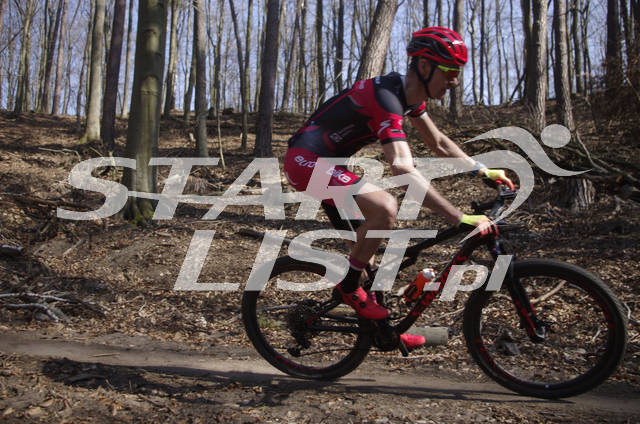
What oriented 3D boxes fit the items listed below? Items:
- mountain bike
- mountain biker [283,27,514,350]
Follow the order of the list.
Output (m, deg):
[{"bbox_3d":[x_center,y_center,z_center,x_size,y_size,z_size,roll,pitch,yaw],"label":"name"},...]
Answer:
[{"bbox_3d":[0.482,0.424,2.988,1.880,1.030,0.730,0,12,15],"label":"mountain bike"},{"bbox_3d":[0.375,-0.016,2.897,1.060,1.640,0.720,0,11,15],"label":"mountain biker"}]

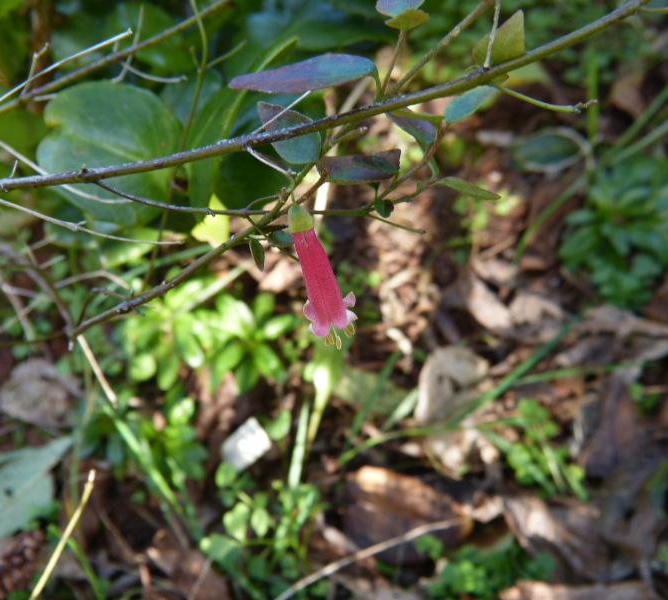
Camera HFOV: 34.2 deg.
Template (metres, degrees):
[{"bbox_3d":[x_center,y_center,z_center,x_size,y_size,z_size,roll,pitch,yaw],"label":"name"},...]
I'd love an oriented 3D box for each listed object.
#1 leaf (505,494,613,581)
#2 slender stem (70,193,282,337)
[{"bbox_3d":[0.123,0.132,0.600,0.036,0.015,0.065,-26,48,-27],"label":"leaf"},{"bbox_3d":[-0.049,-0.011,0.342,0.083,0.006,0.006,-33,0,12],"label":"slender stem"}]

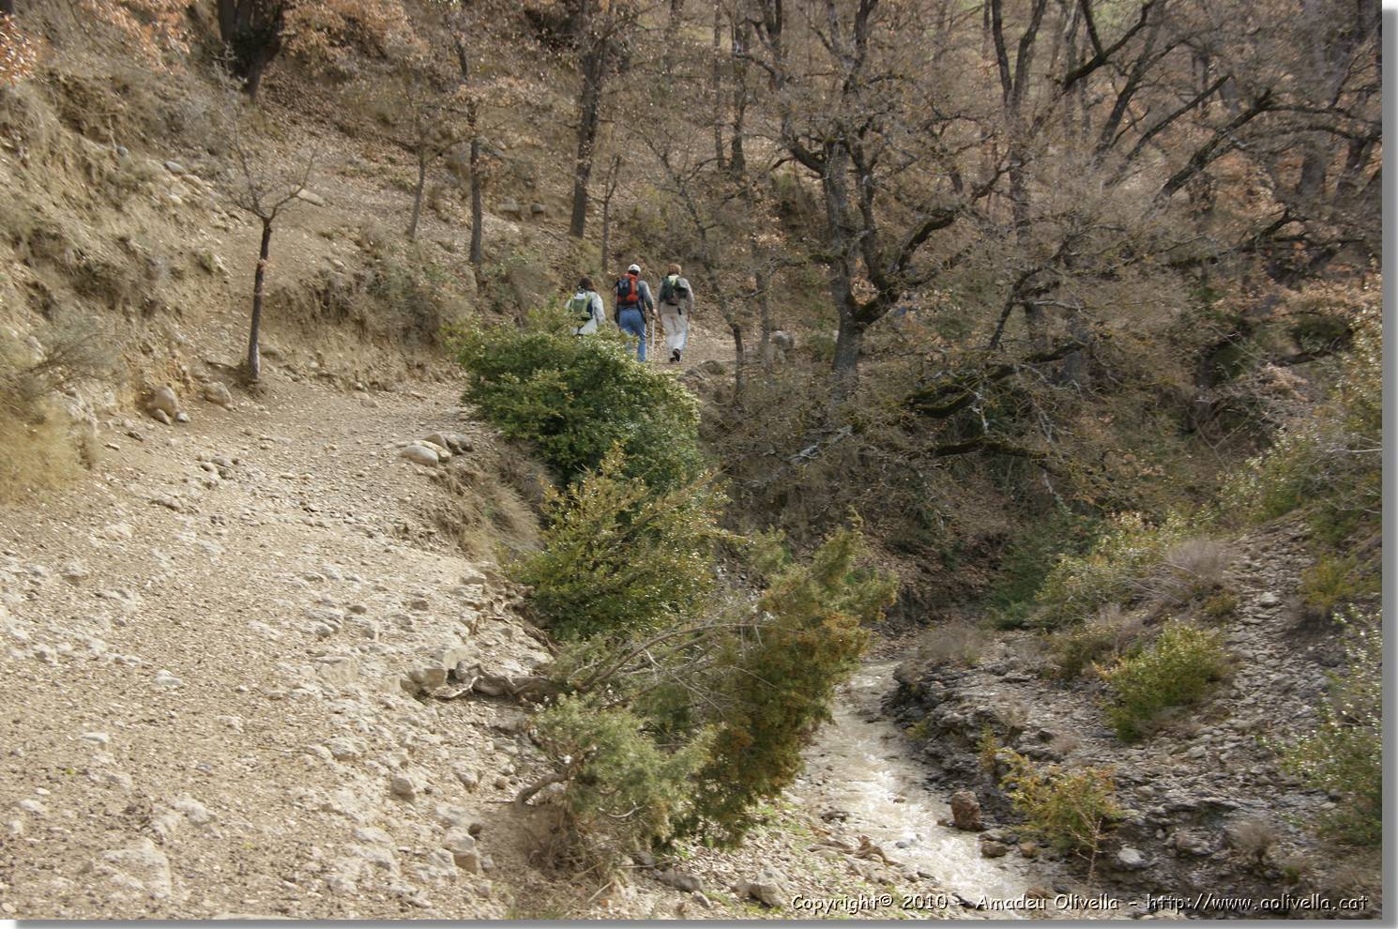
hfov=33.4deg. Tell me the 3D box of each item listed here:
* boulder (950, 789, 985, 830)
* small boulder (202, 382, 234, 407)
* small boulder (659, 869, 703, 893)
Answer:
[{"bbox_3d":[1.953,2.523,17.000,0.250,0.270,0.230,0,3,0],"label":"boulder"},{"bbox_3d":[-6.292,-0.909,30.500,0.400,0.290,0.330,0,3,0],"label":"small boulder"},{"bbox_3d":[-0.107,2.500,14.000,0.260,0.140,0.190,0,3,0],"label":"small boulder"}]

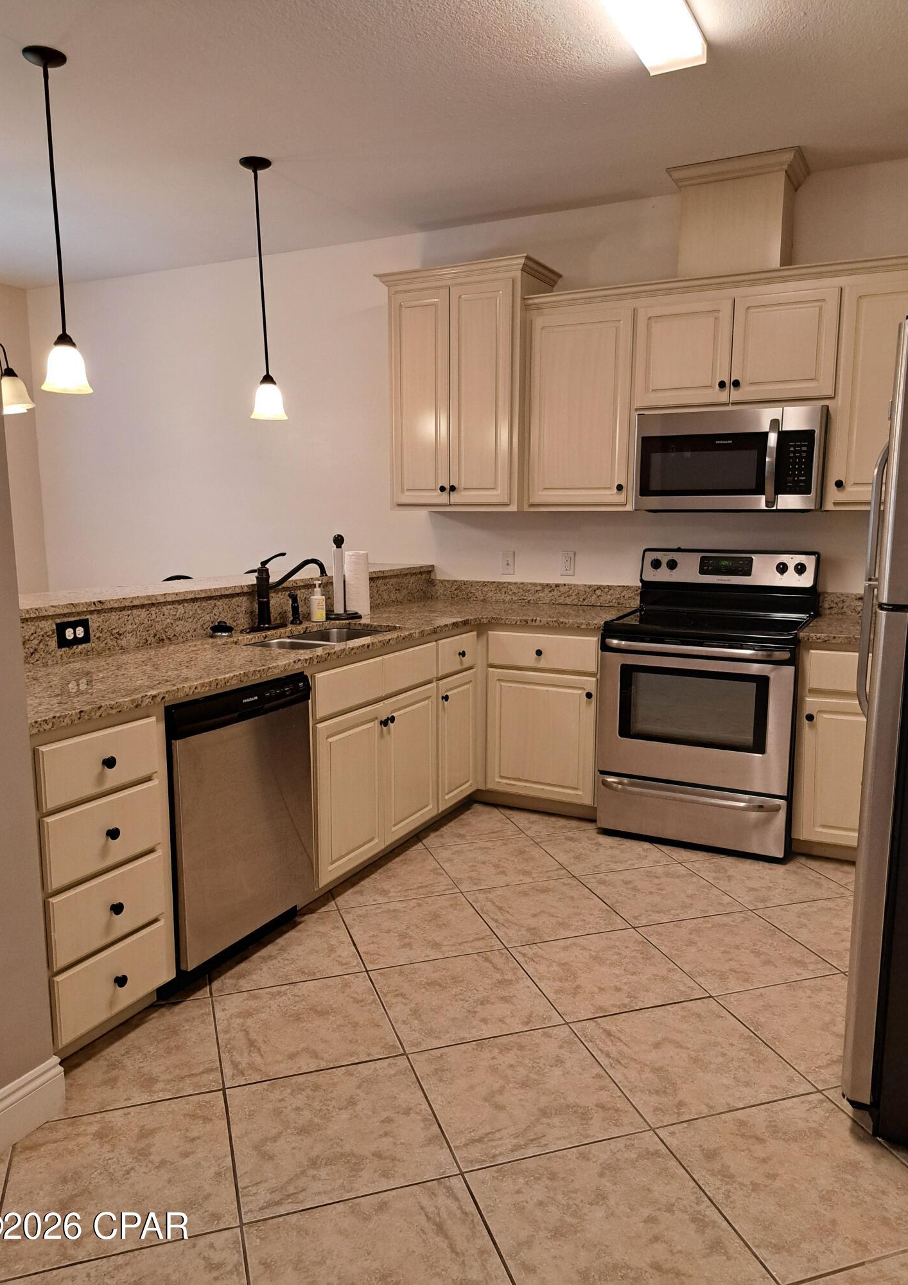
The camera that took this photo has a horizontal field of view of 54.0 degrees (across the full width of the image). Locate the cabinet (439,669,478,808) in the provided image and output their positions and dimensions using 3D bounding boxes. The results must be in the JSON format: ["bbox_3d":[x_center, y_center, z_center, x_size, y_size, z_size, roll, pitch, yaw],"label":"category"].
[{"bbox_3d":[-0.209,0.406,4.027,0.520,0.575,0.365,4,9,27],"label":"cabinet"}]

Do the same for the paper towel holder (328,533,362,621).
[{"bbox_3d":[-0.499,-0.286,3.886,0.190,0.360,0.190,0,8,0],"label":"paper towel holder"}]

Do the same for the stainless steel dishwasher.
[{"bbox_3d":[-0.853,0.507,2.797,0.615,0.800,0.608,4,9,27],"label":"stainless steel dishwasher"}]

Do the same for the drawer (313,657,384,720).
[{"bbox_3d":[-0.546,0.142,3.212,0.420,0.157,0.430,4,9,27],"label":"drawer"}]

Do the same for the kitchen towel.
[{"bbox_3d":[-0.432,-0.270,3.999,0.112,0.282,0.112,0,8,0],"label":"kitchen towel"}]

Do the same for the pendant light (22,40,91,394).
[{"bbox_3d":[-1.255,-1.315,2.814,0.167,1.000,0.167,4,9,26],"label":"pendant light"}]

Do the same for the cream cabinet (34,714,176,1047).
[{"bbox_3d":[-1.112,0.577,2.345,0.610,0.832,0.444,4,9,27],"label":"cream cabinet"}]

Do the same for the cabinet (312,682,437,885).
[{"bbox_3d":[-0.524,0.469,3.410,0.600,0.565,0.855,4,9,26],"label":"cabinet"}]

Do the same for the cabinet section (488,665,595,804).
[{"bbox_3d":[0.513,0.373,4.173,0.515,0.570,0.586,4,10,27],"label":"cabinet section"}]

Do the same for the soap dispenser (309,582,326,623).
[{"bbox_3d":[-0.576,-0.173,3.789,0.062,0.165,0.062,0,8,0],"label":"soap dispenser"}]

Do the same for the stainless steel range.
[{"bbox_3d":[1.092,0.218,3.821,0.760,1.200,0.700,4,9,26],"label":"stainless steel range"}]

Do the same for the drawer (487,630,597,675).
[{"bbox_3d":[0.484,0.013,4.047,0.505,0.150,0.490,4,9,26],"label":"drawer"}]

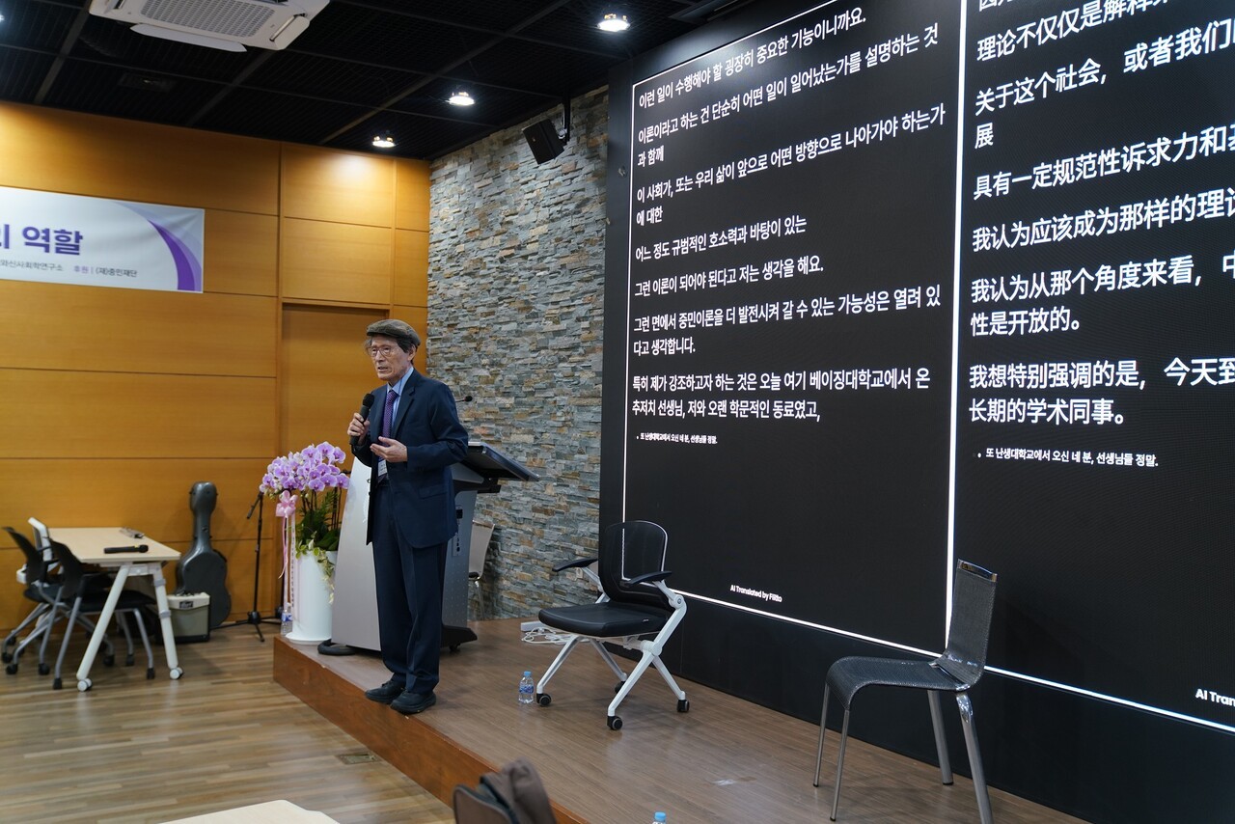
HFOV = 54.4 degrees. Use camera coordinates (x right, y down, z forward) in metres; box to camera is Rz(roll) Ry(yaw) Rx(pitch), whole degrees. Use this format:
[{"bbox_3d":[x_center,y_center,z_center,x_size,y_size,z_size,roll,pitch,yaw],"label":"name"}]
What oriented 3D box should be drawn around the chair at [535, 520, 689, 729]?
[{"bbox_3d":[-0.013,0.921,5.397,0.560,0.850,0.570,1,0,-40],"label":"chair"}]

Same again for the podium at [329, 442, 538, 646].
[{"bbox_3d":[-1.034,0.747,6.771,0.660,1.150,0.920,1,0,35],"label":"podium"}]

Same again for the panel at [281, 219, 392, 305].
[{"bbox_3d":[-2.112,-1.133,9.081,0.840,0.595,0.030,1,0,-32],"label":"panel"}]

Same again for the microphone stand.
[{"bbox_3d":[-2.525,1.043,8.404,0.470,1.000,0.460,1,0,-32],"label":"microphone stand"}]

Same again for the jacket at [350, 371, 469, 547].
[{"bbox_3d":[-0.945,0.212,5.460,0.510,0.810,0.360,1,0,41],"label":"jacket"}]

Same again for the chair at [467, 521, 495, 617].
[{"bbox_3d":[-1.129,1.163,8.274,0.520,0.800,0.400,1,0,-32],"label":"chair"}]

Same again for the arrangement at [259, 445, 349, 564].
[{"bbox_3d":[-1.800,0.520,6.930,0.490,0.670,0.430,1,0,34],"label":"arrangement"}]

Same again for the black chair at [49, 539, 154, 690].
[{"bbox_3d":[-2.990,1.120,6.894,0.600,0.800,0.500,1,0,-32],"label":"black chair"}]

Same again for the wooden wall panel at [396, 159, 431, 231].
[{"bbox_3d":[-1.595,-1.690,9.392,0.290,0.550,0.030,1,0,-32],"label":"wooden wall panel"}]

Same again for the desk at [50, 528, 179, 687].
[{"bbox_3d":[-3.192,1.162,7.402,0.580,0.730,1.730,1,0,-32],"label":"desk"}]

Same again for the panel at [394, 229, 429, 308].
[{"bbox_3d":[-1.607,-1.122,9.392,0.290,0.595,0.030,1,0,-32],"label":"panel"}]

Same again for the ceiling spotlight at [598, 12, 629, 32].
[{"bbox_3d":[-0.017,-1.912,5.883,0.150,0.070,0.150,1,0,-1],"label":"ceiling spotlight"}]

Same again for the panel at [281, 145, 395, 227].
[{"bbox_3d":[-2.101,-1.713,9.065,0.870,0.575,0.030,1,0,-32],"label":"panel"}]

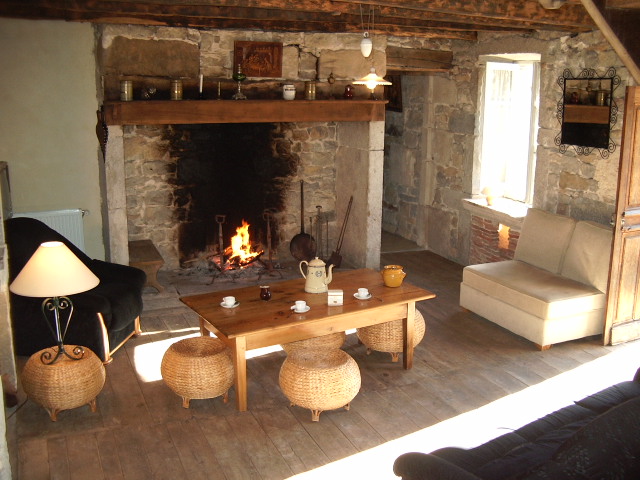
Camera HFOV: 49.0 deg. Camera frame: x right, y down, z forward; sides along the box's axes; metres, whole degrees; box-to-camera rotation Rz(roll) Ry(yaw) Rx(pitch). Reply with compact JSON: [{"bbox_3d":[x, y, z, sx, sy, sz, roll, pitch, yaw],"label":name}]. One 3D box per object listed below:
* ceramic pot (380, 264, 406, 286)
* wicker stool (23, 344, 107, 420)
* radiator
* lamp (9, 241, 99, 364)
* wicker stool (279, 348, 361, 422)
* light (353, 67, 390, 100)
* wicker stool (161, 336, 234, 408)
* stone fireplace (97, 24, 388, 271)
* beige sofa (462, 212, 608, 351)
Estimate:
[{"bbox_3d":[0.537,0.262,5.171,0.185,0.146,0.151,-1,13,-6],"label":"ceramic pot"},{"bbox_3d":[-1.595,0.888,4.399,0.505,0.350,0.505,0,13,0],"label":"wicker stool"},{"bbox_3d":[-2.594,0.022,6.791,0.642,0.616,0.091,-5,14,-21],"label":"radiator"},{"bbox_3d":[-1.598,0.378,4.284,0.524,0.714,0.524,0,13,0],"label":"lamp"},{"bbox_3d":[0.003,0.897,4.405,0.505,0.350,0.505,0,13,0],"label":"wicker stool"},{"bbox_3d":[0.368,-1.115,4.951,0.278,0.203,0.278,0,13,0],"label":"light"},{"bbox_3d":[-0.774,0.857,4.560,0.505,0.350,0.505,0,13,0],"label":"wicker stool"},{"bbox_3d":[-0.732,-0.816,7.072,2.740,2.493,0.629,-5,14,-21],"label":"stone fireplace"},{"bbox_3d":[1.878,0.283,5.953,0.853,0.881,1.061,-6,14,-24],"label":"beige sofa"}]

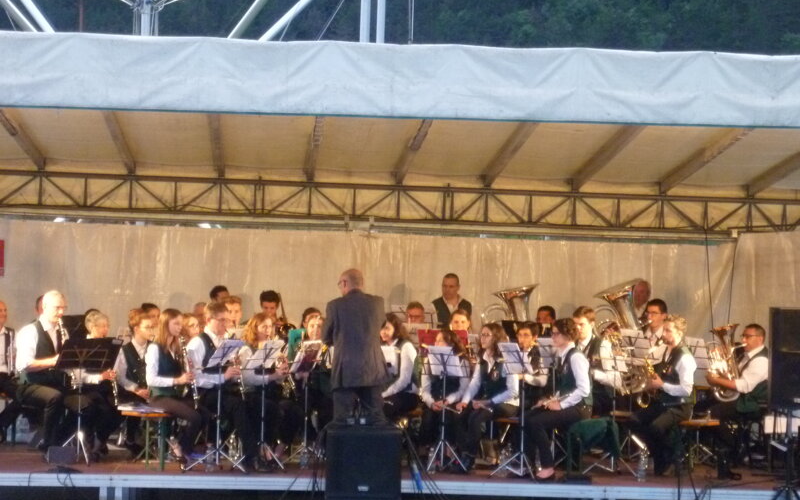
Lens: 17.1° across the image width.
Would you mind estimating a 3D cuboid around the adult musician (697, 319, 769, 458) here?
[{"bbox_3d":[3.031,1.294,23.800,0.740,1.270,0.530,1,0,-21],"label":"adult musician"}]

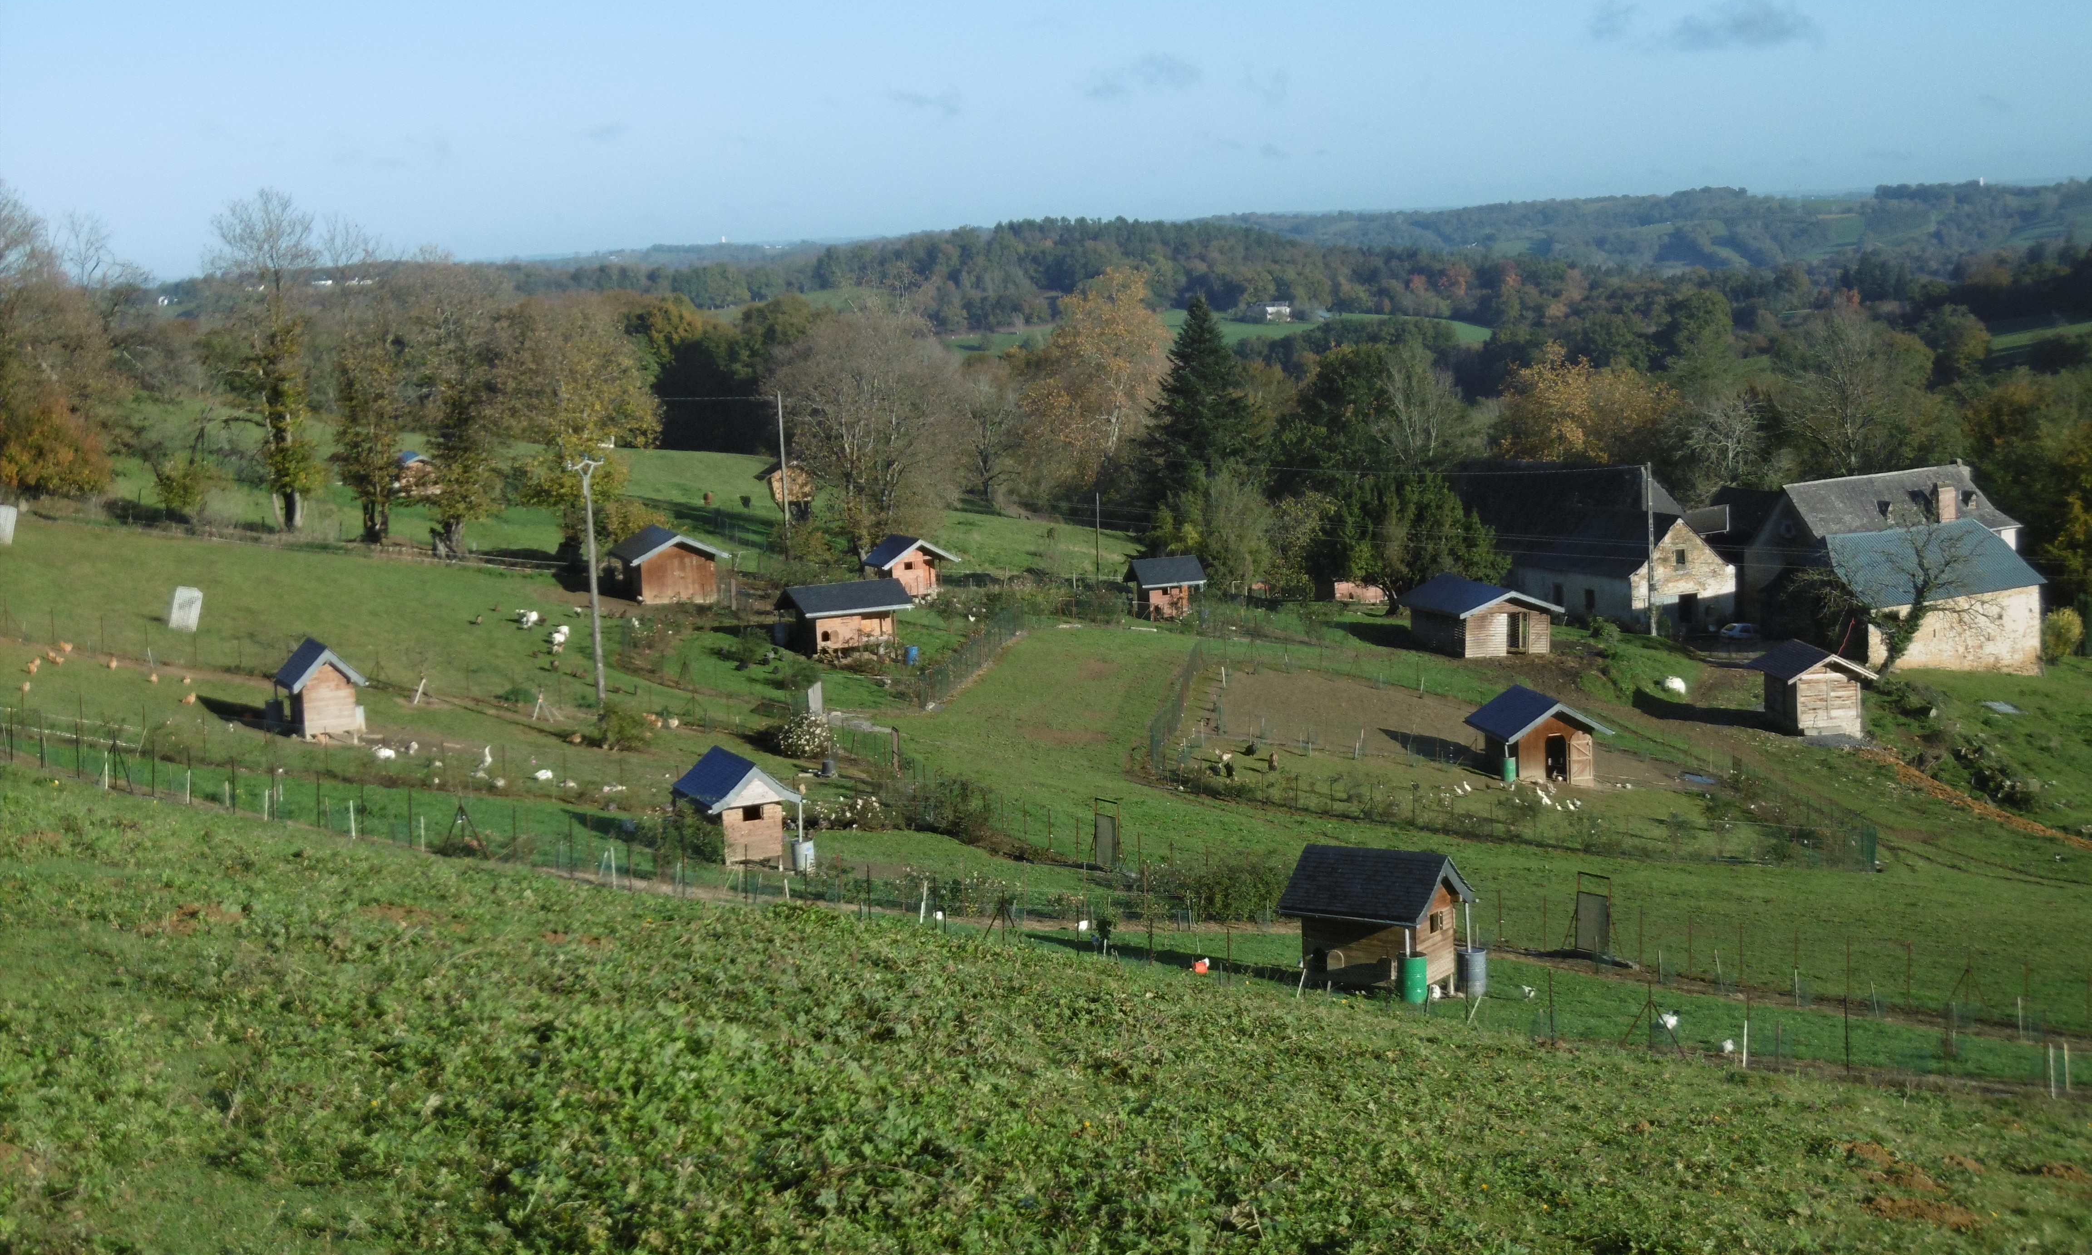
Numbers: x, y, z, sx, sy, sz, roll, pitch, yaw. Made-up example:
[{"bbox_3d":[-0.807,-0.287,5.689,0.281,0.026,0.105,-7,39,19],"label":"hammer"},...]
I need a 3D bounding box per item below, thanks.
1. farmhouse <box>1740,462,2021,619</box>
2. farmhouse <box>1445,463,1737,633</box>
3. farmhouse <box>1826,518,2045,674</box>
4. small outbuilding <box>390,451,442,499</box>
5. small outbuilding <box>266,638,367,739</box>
[{"bbox_3d":[55.840,-5.680,237.567,18.660,9.010,8.480,-7,8,-34],"label":"farmhouse"},{"bbox_3d":[35.017,-5.688,233.374,10.810,9.330,21.200,-7,8,-33],"label":"farmhouse"},{"bbox_3d":[52.450,-1.978,215.455,15.260,8.640,7.210,-7,8,-34],"label":"farmhouse"},{"bbox_3d":[-44.990,-10.880,254.830,2.600,2.960,3.500,-6,7,-21],"label":"small outbuilding"},{"bbox_3d":[-24.574,2.165,121.139,2.440,3.200,3.900,-5,7,-19],"label":"small outbuilding"}]

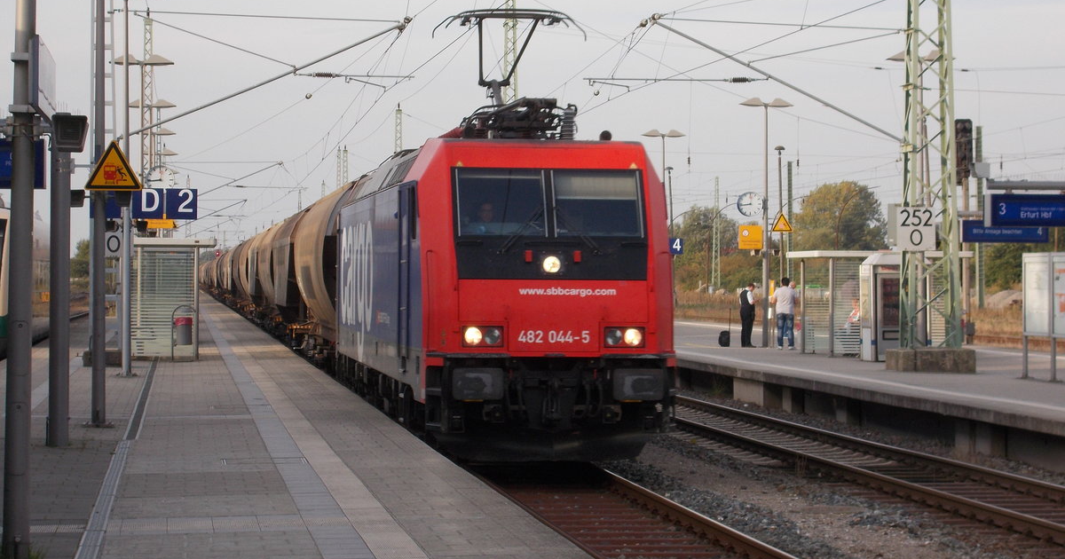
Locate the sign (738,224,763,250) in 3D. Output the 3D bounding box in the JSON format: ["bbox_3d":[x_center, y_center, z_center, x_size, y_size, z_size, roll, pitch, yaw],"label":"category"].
[{"bbox_3d":[5.588,-1.070,67.720,0.635,0.617,0.050,0,0,-7],"label":"sign"}]

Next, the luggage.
[{"bbox_3d":[4.970,1.248,68.300,0.320,0.980,0.360,0,0,4],"label":"luggage"}]

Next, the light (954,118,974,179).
[{"bbox_3d":[14.021,-4.212,86.099,0.570,2.000,0.420,0,0,-7],"label":"light"}]

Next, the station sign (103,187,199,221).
[{"bbox_3d":[-6.355,-1.233,43.250,1.720,0.510,0.110,0,0,-8],"label":"station sign"}]

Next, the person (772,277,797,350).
[{"bbox_3d":[6.298,0.846,66.000,0.580,1.790,0.380,0,0,12],"label":"person"}]

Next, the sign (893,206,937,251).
[{"bbox_3d":[7.227,-0.947,49.820,0.755,0.822,0.040,0,0,-7],"label":"sign"}]

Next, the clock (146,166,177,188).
[{"bbox_3d":[-8.134,-2.168,57.900,0.640,0.640,0.170,0,0,-8],"label":"clock"}]

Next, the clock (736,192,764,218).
[{"bbox_3d":[5.568,-1.914,67.720,0.630,0.630,0.180,0,0,-7],"label":"clock"}]

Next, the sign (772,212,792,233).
[{"bbox_3d":[6.425,-1.446,67.920,0.560,0.485,0.040,0,0,-7],"label":"sign"}]

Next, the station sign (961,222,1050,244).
[{"bbox_3d":[9.522,-0.964,53.419,1.790,0.445,0.240,0,0,-7],"label":"station sign"}]

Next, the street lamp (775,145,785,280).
[{"bbox_3d":[12.060,-2.280,128.000,0.500,8.350,0.500,0,0,-8],"label":"street lamp"}]

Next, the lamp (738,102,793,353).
[{"bbox_3d":[6.004,-1.458,68.000,1.410,6.400,0.550,0,0,-8],"label":"lamp"}]

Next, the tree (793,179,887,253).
[{"bbox_3d":[22.600,-2.850,195.000,7.000,8.900,7.000,0,0,7],"label":"tree"}]

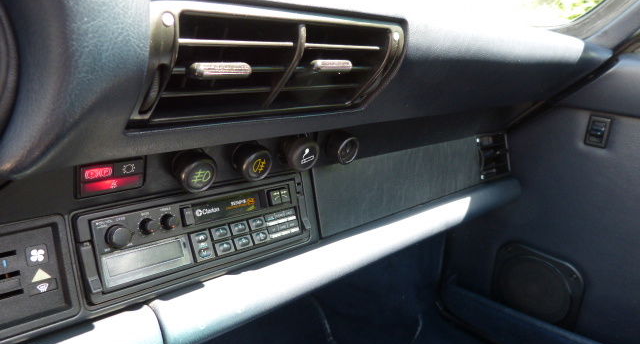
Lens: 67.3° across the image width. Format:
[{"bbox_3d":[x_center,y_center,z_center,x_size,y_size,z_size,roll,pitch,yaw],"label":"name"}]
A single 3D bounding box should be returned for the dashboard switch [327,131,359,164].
[{"bbox_3d":[0.020,-0.022,0.439,0.027,0.027,0.019,-11,31,-40],"label":"dashboard switch"}]

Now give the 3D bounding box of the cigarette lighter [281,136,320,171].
[{"bbox_3d":[-0.017,-0.017,0.405,0.027,0.027,0.019,-11,31,-40],"label":"cigarette lighter"}]

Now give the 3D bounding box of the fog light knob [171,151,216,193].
[{"bbox_3d":[-0.090,-0.001,0.345,0.027,0.027,0.019,-11,31,-40],"label":"fog light knob"}]

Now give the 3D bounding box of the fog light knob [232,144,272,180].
[{"bbox_3d":[-0.053,-0.008,0.376,0.027,0.027,0.019,-11,31,-40],"label":"fog light knob"}]

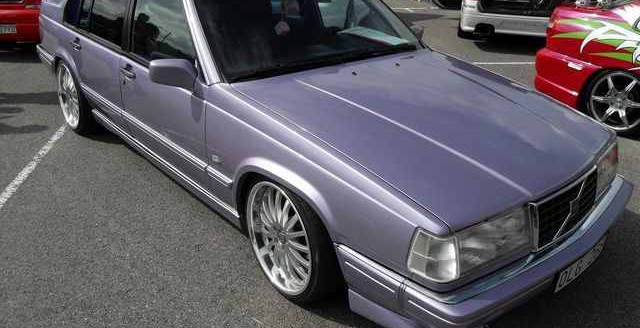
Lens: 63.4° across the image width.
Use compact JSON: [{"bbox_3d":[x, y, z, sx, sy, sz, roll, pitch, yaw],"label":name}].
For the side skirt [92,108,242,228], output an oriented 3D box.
[{"bbox_3d":[-1.067,-0.050,3.374,0.100,0.140,2.080,-19,33,-38],"label":"side skirt"}]

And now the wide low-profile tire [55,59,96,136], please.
[{"bbox_3d":[-1.976,-0.603,4.348,0.250,0.655,0.655,-19,33,-38],"label":"wide low-profile tire"}]

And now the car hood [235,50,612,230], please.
[{"bbox_3d":[0.602,-0.272,2.591,1.500,0.160,1.420,-19,42,-38],"label":"car hood"}]

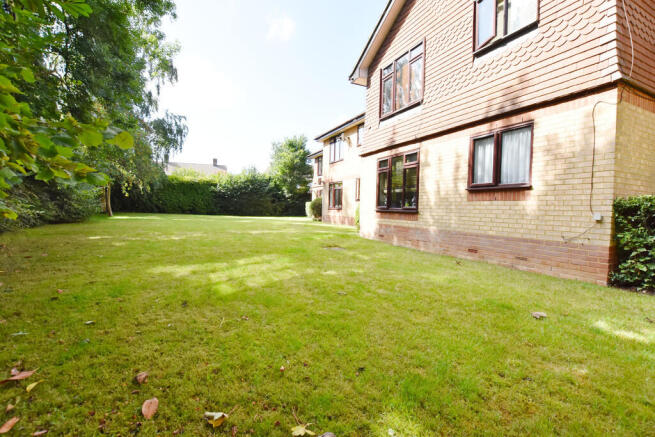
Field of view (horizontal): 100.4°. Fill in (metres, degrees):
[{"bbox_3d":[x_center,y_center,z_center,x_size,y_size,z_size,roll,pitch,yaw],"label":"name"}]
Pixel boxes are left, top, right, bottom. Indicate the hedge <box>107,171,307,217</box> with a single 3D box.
[{"bbox_3d":[-10.139,-2.095,24.438,16.800,3.350,1.800,1,2,-4],"label":"hedge"}]

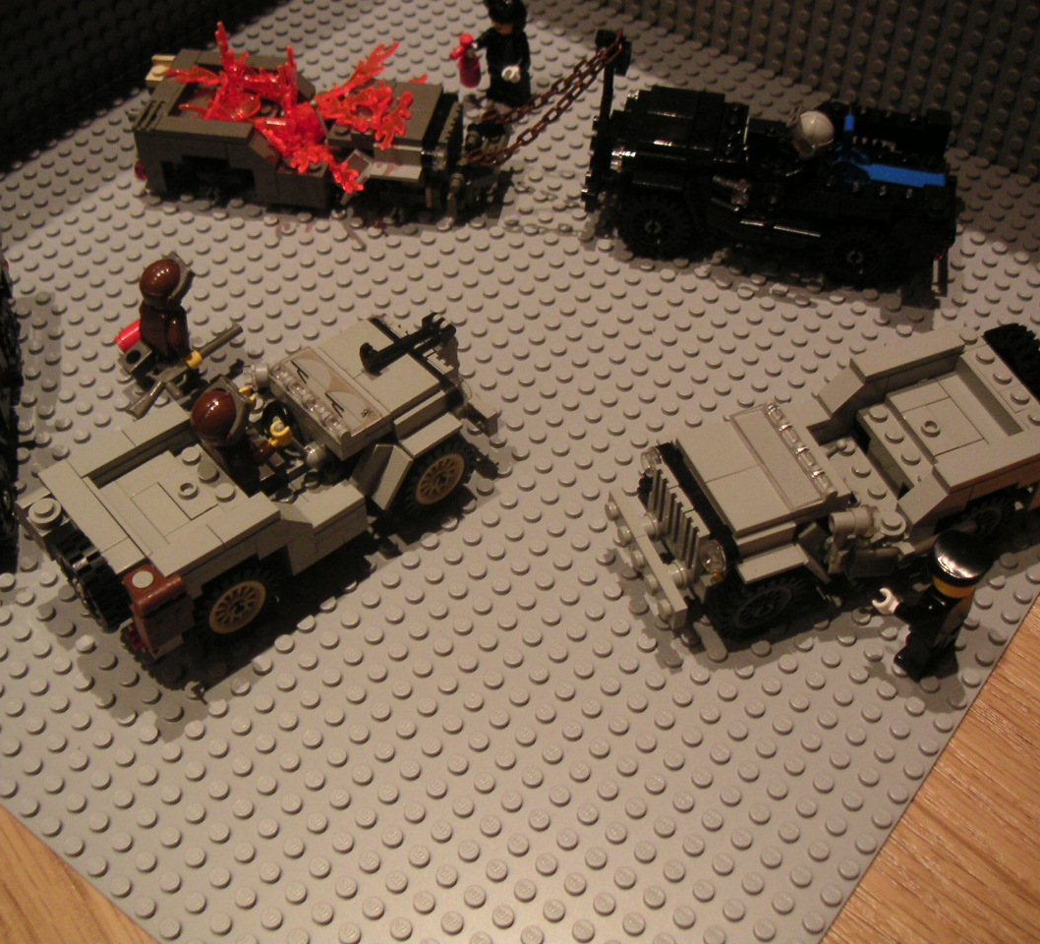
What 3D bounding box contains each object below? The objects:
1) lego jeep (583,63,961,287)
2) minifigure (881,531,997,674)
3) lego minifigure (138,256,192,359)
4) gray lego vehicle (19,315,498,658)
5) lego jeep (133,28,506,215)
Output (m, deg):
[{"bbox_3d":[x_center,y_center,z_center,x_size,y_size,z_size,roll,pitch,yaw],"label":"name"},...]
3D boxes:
[{"bbox_3d":[0.081,-0.103,0.429,0.121,0.063,0.053,8,50,7],"label":"lego jeep"},{"bbox_3d":[0.101,0.032,0.327,0.024,0.042,0.021,-34,58,-26],"label":"minifigure"},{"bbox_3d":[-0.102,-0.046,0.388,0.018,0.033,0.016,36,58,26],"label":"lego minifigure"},{"bbox_3d":[-0.064,-0.002,0.354,0.123,0.044,0.053,-32,57,-24],"label":"gray lego vehicle"},{"bbox_3d":[-0.069,-0.122,0.453,0.128,0.049,0.050,7,50,6],"label":"lego jeep"}]

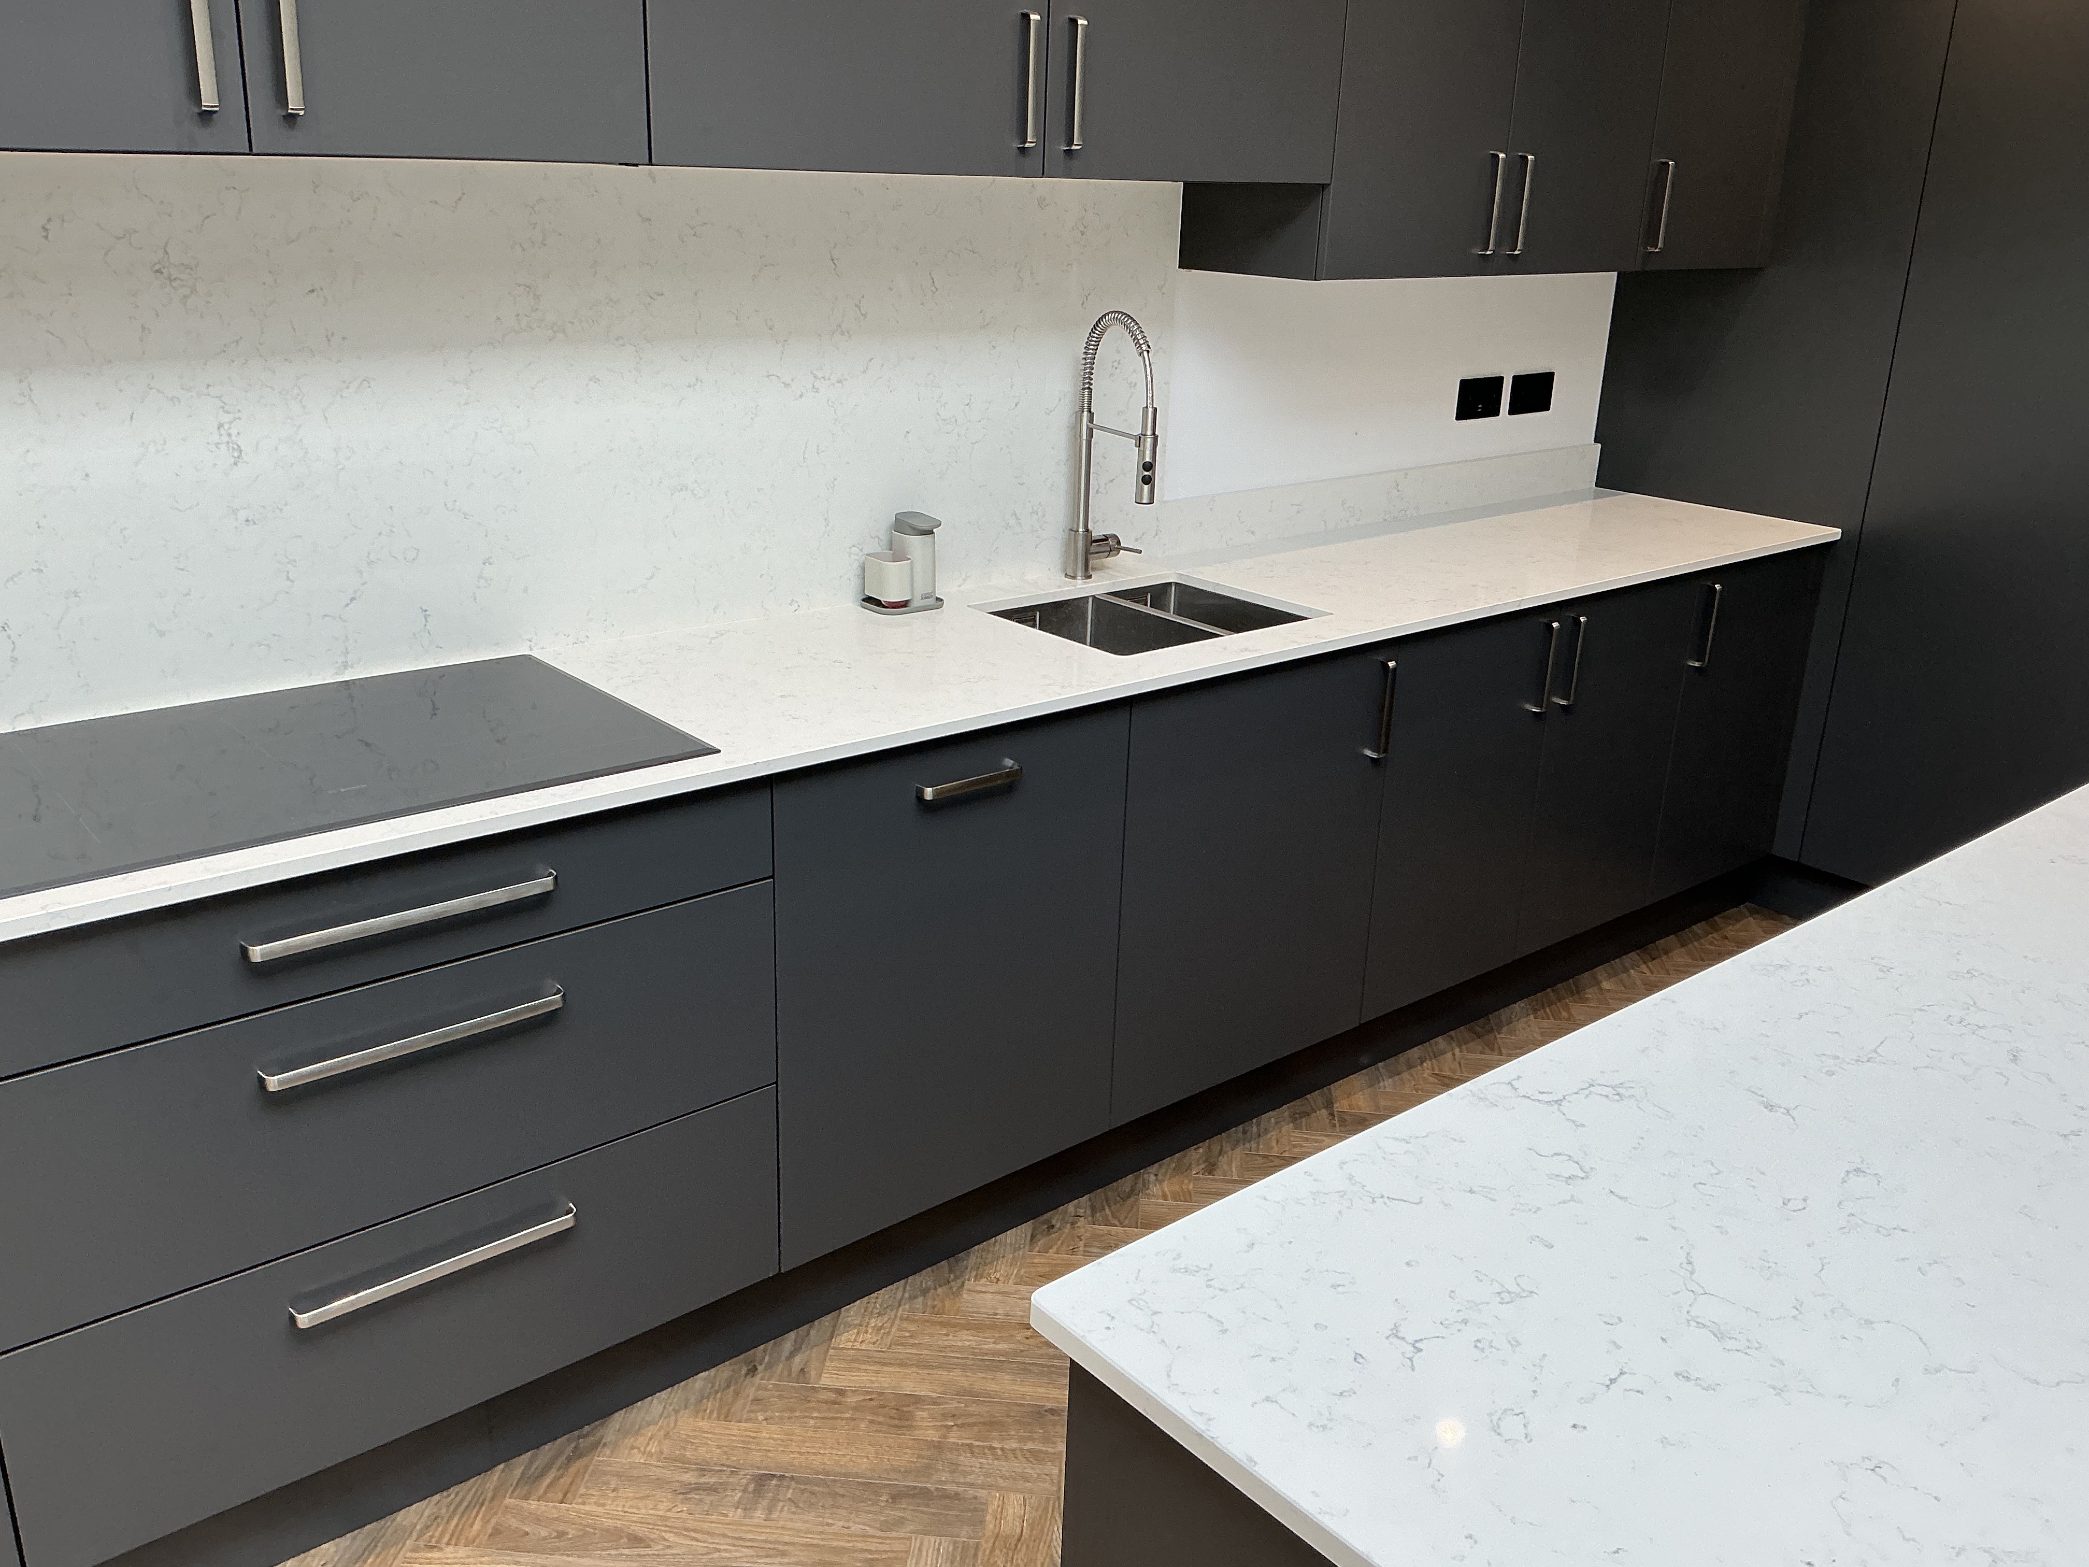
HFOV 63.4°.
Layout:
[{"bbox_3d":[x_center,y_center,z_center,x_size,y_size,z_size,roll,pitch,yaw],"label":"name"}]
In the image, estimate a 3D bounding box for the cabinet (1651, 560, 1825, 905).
[{"bbox_3d":[1.306,-0.213,3.812,0.510,0.720,0.600,-14,25,-37],"label":"cabinet"}]

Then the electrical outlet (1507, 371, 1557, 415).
[{"bbox_3d":[1.108,-0.880,3.820,0.148,0.086,0.011,-14,25,-37],"label":"electrical outlet"}]

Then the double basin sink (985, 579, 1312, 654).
[{"bbox_3d":[0.173,-0.179,2.818,0.500,0.190,0.400,-14,25,-37],"label":"double basin sink"}]

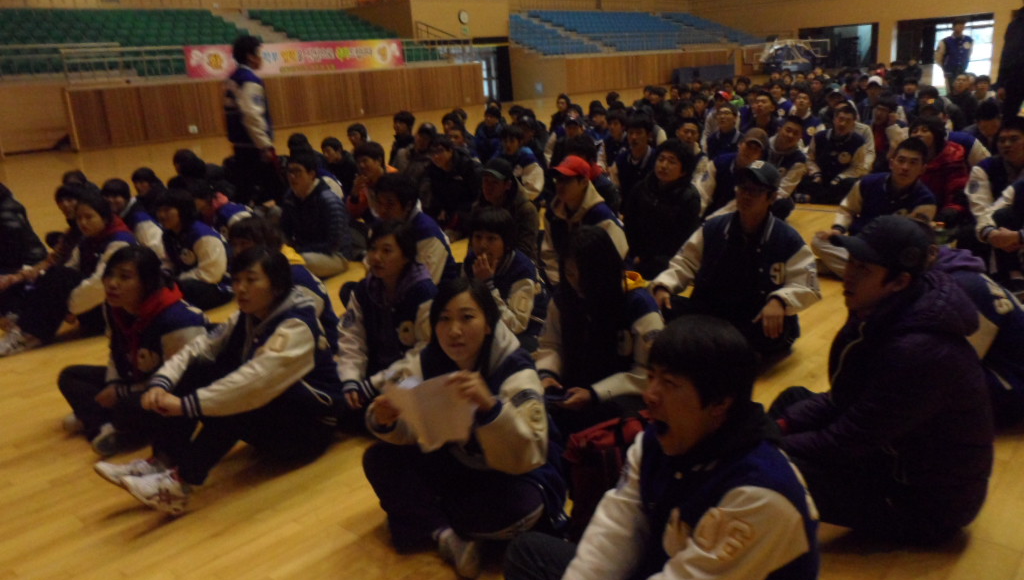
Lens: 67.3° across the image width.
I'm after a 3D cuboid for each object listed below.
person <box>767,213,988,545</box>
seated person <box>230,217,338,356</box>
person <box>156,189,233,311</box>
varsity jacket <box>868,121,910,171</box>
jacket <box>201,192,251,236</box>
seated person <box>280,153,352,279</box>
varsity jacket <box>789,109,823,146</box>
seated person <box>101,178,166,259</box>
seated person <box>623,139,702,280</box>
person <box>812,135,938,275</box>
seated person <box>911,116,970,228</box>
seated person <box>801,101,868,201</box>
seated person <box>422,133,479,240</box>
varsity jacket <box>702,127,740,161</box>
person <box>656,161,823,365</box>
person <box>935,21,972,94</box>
[{"bbox_3d":[1.049,0.202,2.302,0.700,0.860,0.620,-2,16,6],"label":"person"},{"bbox_3d":[-1.057,0.079,3.324,0.600,0.800,0.680,10,21,38],"label":"seated person"},{"bbox_3d":[-2.043,-0.193,4.688,0.570,0.800,0.660,9,21,39],"label":"person"},{"bbox_3d":[3.764,-1.477,7.813,0.520,0.560,0.450,5,18,29],"label":"varsity jacket"},{"bbox_3d":[-1.739,-0.230,4.684,0.480,0.540,0.420,11,22,43],"label":"jacket"},{"bbox_3d":[-1.352,-0.468,5.137,0.630,0.870,0.680,11,21,40],"label":"seated person"},{"bbox_3d":[3.370,-1.787,8.920,0.550,0.600,0.430,6,19,29],"label":"varsity jacket"},{"bbox_3d":[-2.803,-0.431,5.650,0.580,0.800,0.600,3,17,25],"label":"seated person"},{"bbox_3d":[0.965,-0.462,4.762,0.660,0.880,0.700,7,19,35],"label":"seated person"},{"bbox_3d":[2.192,-0.520,4.676,0.740,0.800,0.720,8,20,36],"label":"person"},{"bbox_3d":[2.986,-0.809,5.583,0.660,0.830,0.580,-14,19,-32],"label":"seated person"},{"bbox_3d":[2.885,-1.216,6.880,0.640,0.870,0.600,8,20,37],"label":"seated person"},{"bbox_3d":[-0.537,-0.874,6.500,0.580,0.830,0.650,8,20,36],"label":"seated person"},{"bbox_3d":[2.231,-1.368,8.000,0.520,0.600,0.360,3,17,22],"label":"varsity jacket"},{"bbox_3d":[1.069,-0.163,3.613,0.780,0.840,0.700,2,17,19],"label":"person"},{"bbox_3d":[6.690,-3.220,11.744,0.540,1.730,0.330,5,18,27],"label":"person"}]

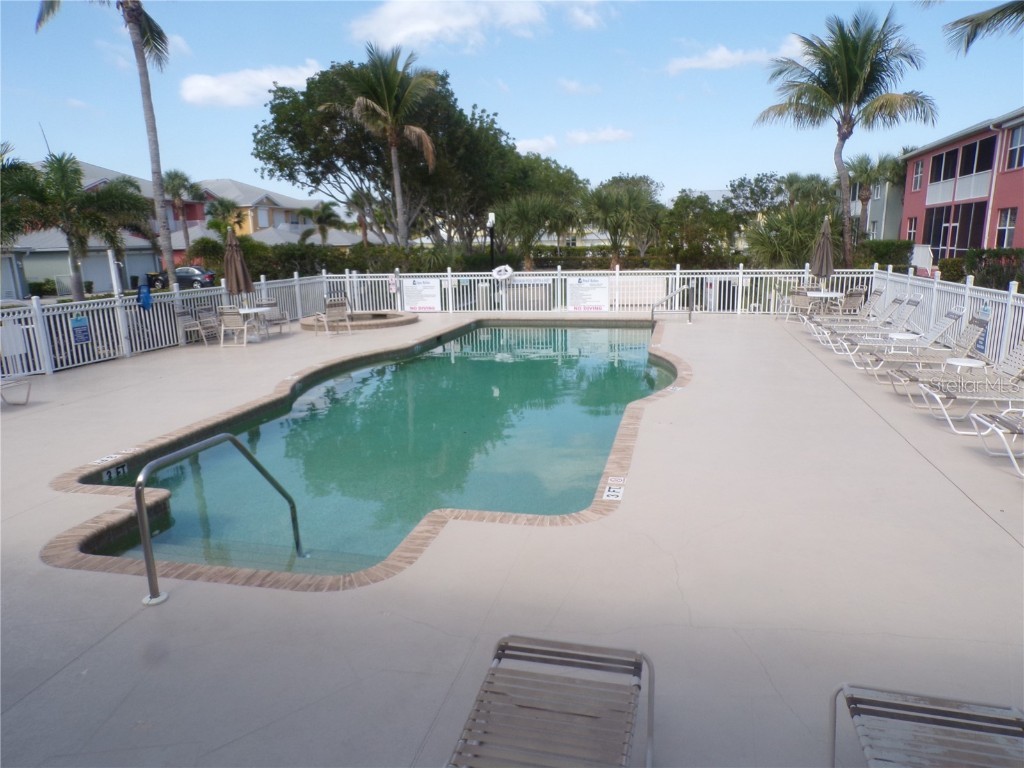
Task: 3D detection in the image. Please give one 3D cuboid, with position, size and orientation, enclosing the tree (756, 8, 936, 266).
[{"bbox_3d":[11.159,-7.534,24.046,5.988,9.585,5.988,-1,11,0],"label":"tree"}]

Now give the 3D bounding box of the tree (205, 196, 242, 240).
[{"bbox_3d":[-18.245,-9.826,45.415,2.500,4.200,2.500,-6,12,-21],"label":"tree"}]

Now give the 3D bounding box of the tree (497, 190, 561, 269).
[{"bbox_3d":[0.716,-6.222,31.902,2.942,4.613,2.942,-1,11,0],"label":"tree"}]

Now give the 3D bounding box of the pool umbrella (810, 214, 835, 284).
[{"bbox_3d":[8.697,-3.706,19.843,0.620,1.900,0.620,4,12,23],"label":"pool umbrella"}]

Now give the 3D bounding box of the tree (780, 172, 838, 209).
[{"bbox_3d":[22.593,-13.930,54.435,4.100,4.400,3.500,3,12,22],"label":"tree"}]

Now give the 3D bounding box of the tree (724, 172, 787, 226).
[{"bbox_3d":[13.268,-8.513,39.145,3.276,6.065,3.276,-1,11,0],"label":"tree"}]

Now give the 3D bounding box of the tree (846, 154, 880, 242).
[{"bbox_3d":[17.216,-8.062,35.172,2.032,6.344,2.032,-1,11,0],"label":"tree"}]

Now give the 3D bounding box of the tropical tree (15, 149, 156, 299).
[{"bbox_3d":[-10.504,-3.339,17.648,3.424,4.623,3.424,-1,11,0],"label":"tropical tree"}]

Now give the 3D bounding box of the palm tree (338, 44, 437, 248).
[{"bbox_3d":[-4.960,-8.402,28.910,4.192,10.251,4.192,-1,11,0],"label":"palm tree"}]

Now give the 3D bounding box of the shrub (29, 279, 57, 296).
[{"bbox_3d":[-26.110,-5.355,39.604,1.500,1.050,1.200,-8,14,-32],"label":"shrub"}]

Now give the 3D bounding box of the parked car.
[{"bbox_3d":[-21.407,-6.992,46.542,4.600,1.460,1.800,-1,11,2],"label":"parked car"}]

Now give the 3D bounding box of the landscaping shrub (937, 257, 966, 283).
[{"bbox_3d":[17.652,-4.579,28.609,1.200,1.100,1.150,6,13,31],"label":"landscaping shrub"}]

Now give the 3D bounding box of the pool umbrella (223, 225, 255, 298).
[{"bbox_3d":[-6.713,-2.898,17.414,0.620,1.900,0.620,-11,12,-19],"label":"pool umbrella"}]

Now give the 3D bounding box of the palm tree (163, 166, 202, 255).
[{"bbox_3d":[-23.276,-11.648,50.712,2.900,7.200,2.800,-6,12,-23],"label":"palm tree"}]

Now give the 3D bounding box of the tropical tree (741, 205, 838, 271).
[{"bbox_3d":[9.984,-4.729,25.605,3.295,3.529,3.295,-1,11,0],"label":"tropical tree"}]

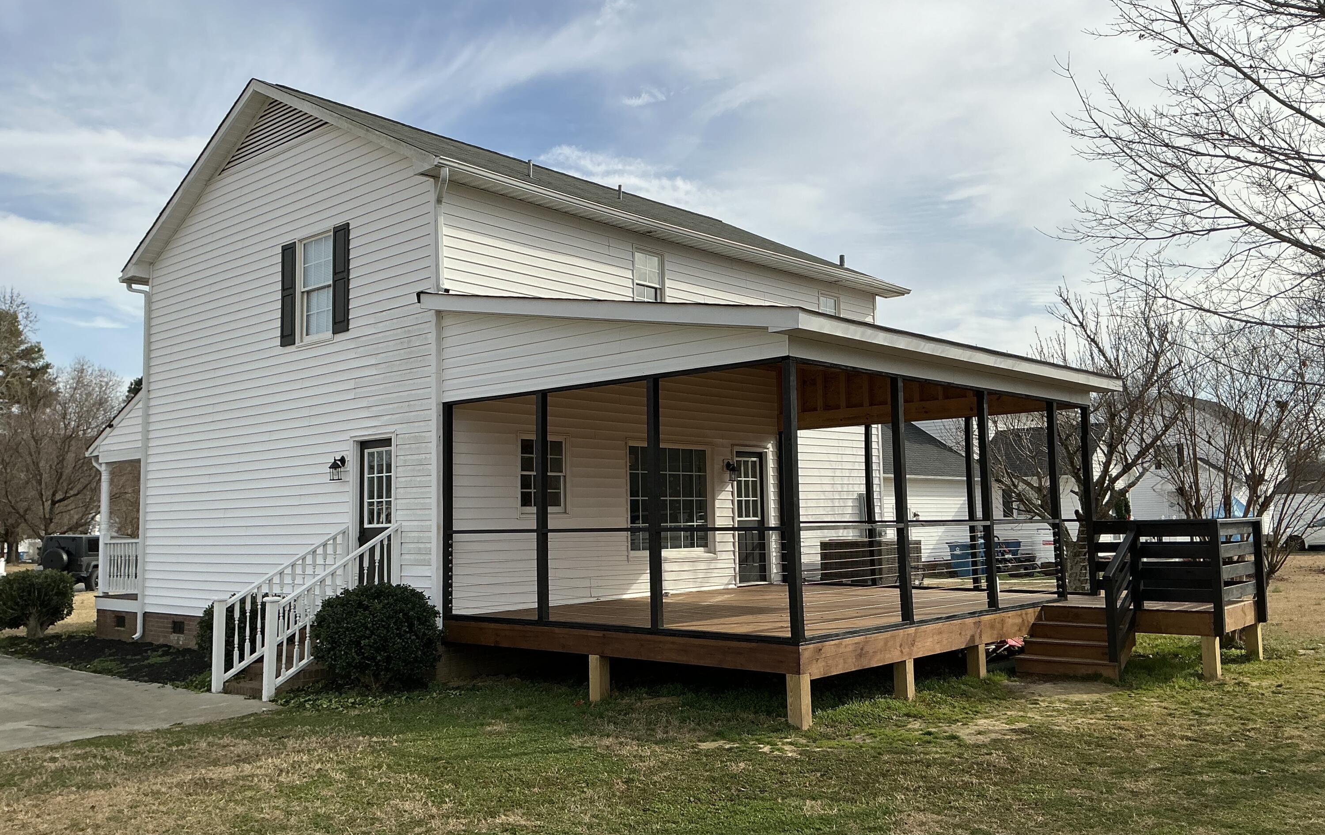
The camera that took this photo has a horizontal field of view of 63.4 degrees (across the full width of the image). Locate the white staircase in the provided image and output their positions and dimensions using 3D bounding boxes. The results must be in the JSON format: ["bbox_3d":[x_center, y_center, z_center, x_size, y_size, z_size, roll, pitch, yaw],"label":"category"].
[{"bbox_3d":[-4.118,2.192,12.454,1.290,1.860,1.760,-6,-7,42],"label":"white staircase"}]

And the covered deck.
[{"bbox_3d":[1.689,0.770,13.196,5.280,4.440,7.450,-6,-7,42],"label":"covered deck"}]

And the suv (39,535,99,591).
[{"bbox_3d":[-19.100,4.926,36.703,1.880,1.840,4.500,-2,-5,7],"label":"suv"}]

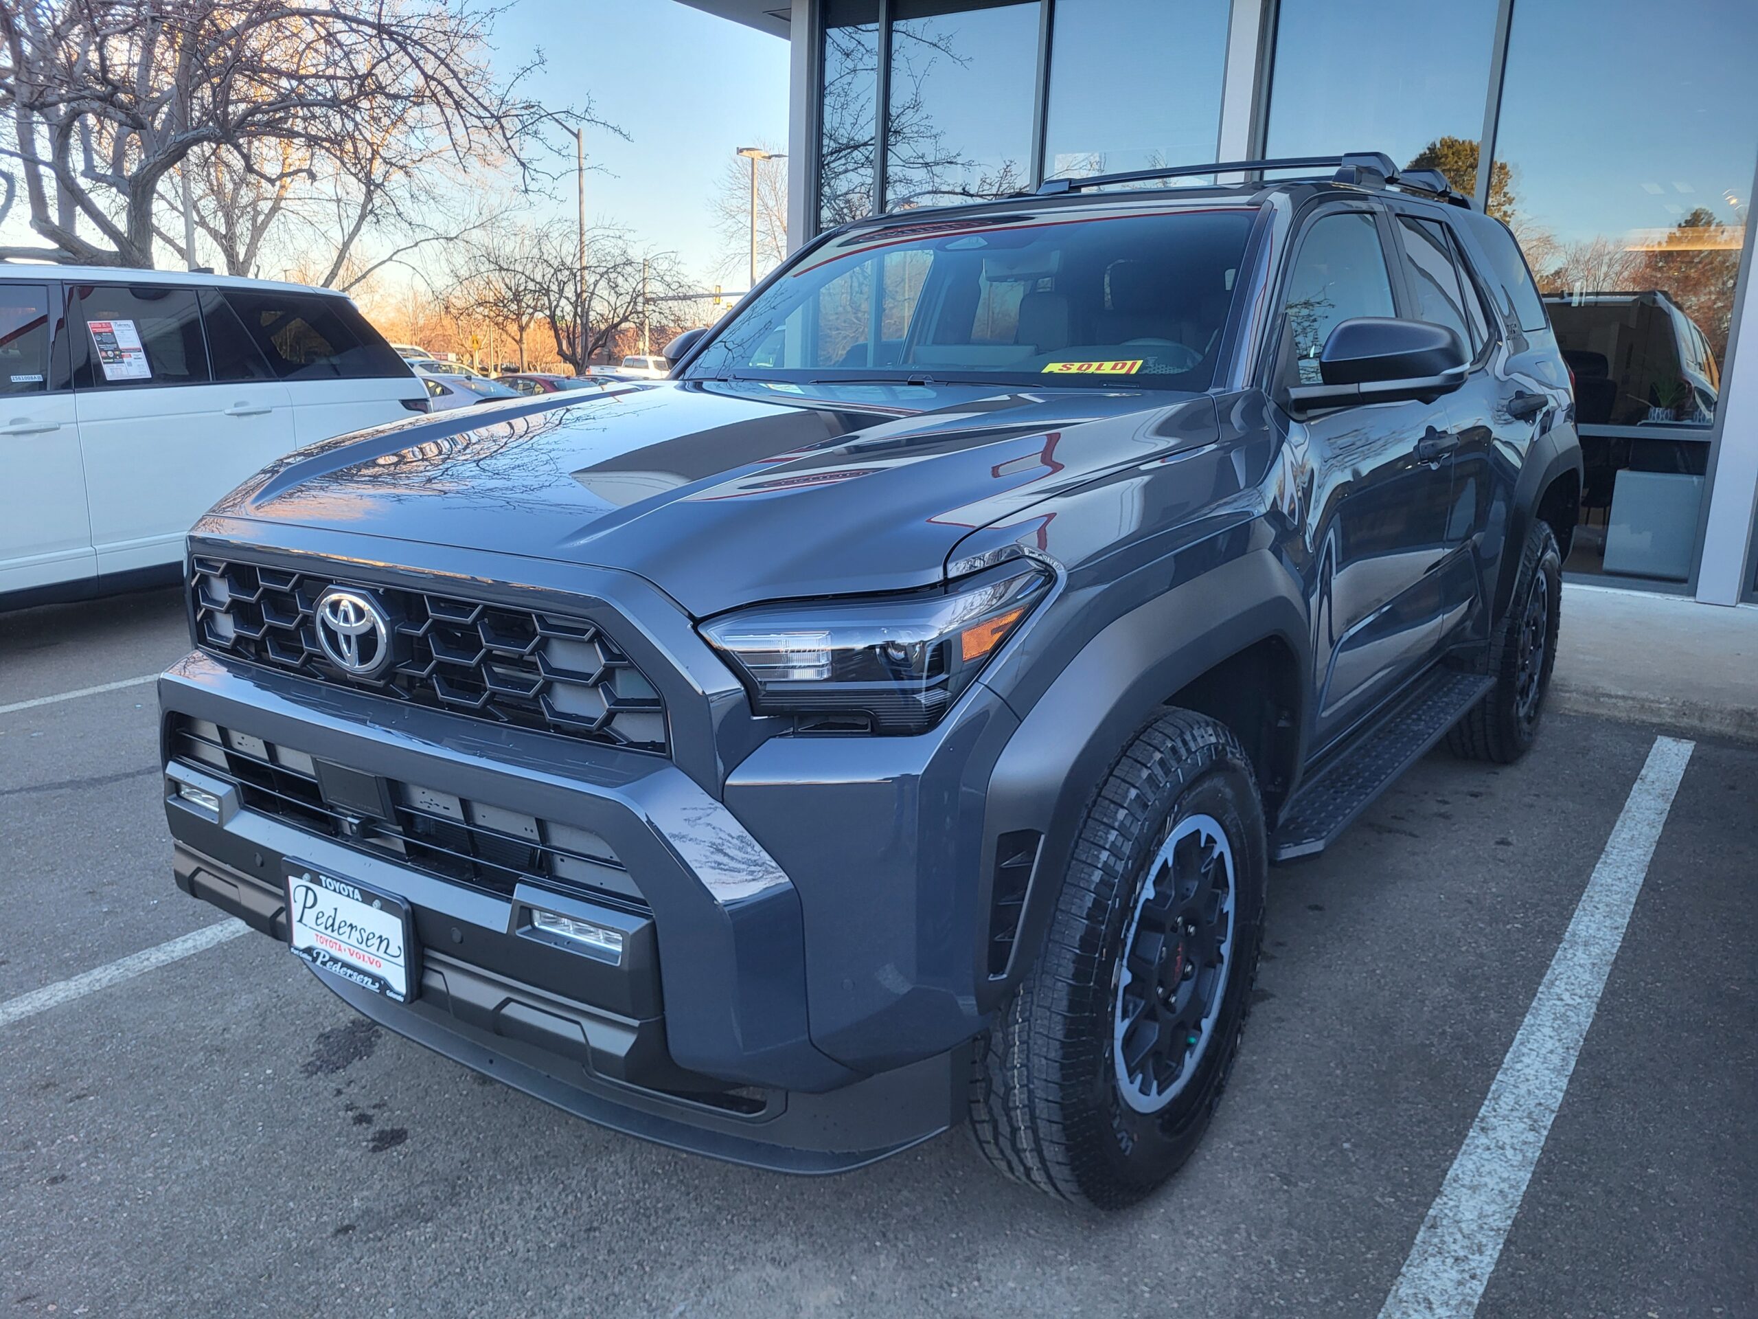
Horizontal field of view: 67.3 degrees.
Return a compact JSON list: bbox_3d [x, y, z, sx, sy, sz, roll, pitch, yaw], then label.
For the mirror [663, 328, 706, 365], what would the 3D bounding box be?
[{"bbox_3d":[-0.524,-0.838,3.728,0.298,0.180,0.190,9,17,35],"label":"mirror"}]

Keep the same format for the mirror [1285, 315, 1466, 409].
[{"bbox_3d":[1.006,-0.597,2.631,0.298,0.180,0.190,9,17,35],"label":"mirror"}]

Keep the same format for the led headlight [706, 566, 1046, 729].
[{"bbox_3d":[-0.008,-0.034,1.749,0.330,0.198,0.380,9,17,35],"label":"led headlight"}]

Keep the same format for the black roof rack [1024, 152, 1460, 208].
[{"bbox_3d":[1.137,-1.495,4.258,1.150,0.120,1.460,9,17,35],"label":"black roof rack"}]

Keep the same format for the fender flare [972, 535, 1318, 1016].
[{"bbox_3d":[0.417,0.090,2.105,0.180,0.550,1.170,8,17,35],"label":"fender flare"}]

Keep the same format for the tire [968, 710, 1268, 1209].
[{"bbox_3d":[0.428,0.487,2.232,0.263,0.812,0.812,9,17,35],"label":"tire"}]

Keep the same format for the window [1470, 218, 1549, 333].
[{"bbox_3d":[2.128,-1.288,4.450,0.080,0.400,0.880,-15,2,39],"label":"window"}]

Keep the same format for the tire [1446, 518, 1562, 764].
[{"bbox_3d":[2.111,-0.076,4.532,0.275,0.820,0.820,8,17,35],"label":"tire"}]

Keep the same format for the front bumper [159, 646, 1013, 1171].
[{"bbox_3d":[-0.681,0.317,2.177,1.900,0.720,0.460,8,17,35],"label":"front bumper"}]

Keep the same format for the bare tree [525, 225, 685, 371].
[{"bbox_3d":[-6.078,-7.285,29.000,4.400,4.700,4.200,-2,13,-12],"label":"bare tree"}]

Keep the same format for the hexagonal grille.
[{"bbox_3d":[-0.767,-0.026,1.987,1.190,0.210,0.110,8,17,35],"label":"hexagonal grille"}]

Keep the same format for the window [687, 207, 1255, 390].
[{"bbox_3d":[0.184,-0.850,3.141,1.480,0.130,0.660,8,59,35],"label":"window"}]

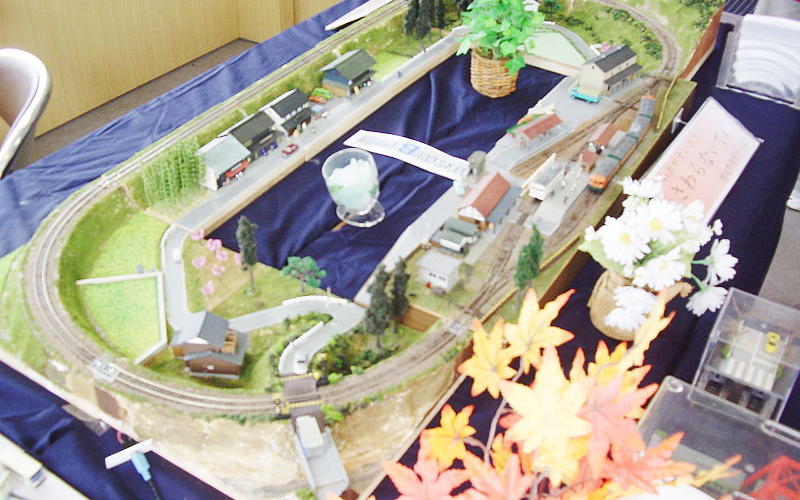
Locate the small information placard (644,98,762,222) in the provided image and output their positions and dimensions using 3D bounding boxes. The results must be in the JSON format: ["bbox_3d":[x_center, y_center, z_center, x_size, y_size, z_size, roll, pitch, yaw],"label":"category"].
[{"bbox_3d":[0.476,-0.142,1.356,0.107,0.012,0.297,44,46,4],"label":"small information placard"}]

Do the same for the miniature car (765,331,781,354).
[{"bbox_3d":[0.418,0.103,0.984,0.012,0.009,0.029,20,41,20],"label":"miniature car"}]

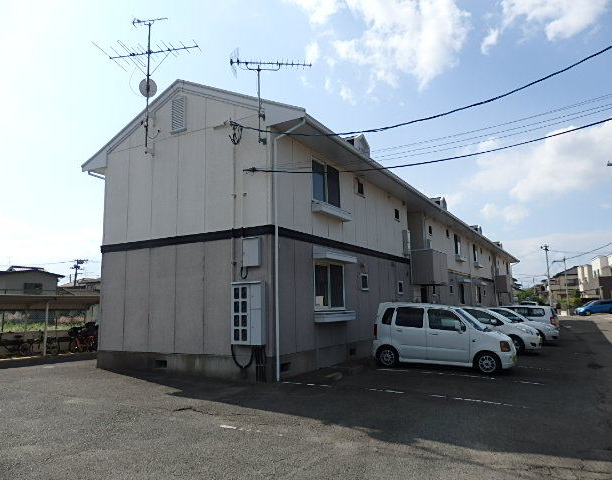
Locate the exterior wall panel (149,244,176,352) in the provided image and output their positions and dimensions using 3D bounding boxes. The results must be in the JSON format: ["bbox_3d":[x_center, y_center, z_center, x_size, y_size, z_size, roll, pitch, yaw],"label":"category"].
[{"bbox_3d":[-3.587,1.476,11.591,0.910,2.640,0.050,-6,-9,30],"label":"exterior wall panel"}]

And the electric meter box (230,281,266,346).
[{"bbox_3d":[-1.277,1.614,10.096,0.840,1.350,0.200,-6,-9,30],"label":"electric meter box"}]

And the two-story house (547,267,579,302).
[{"bbox_3d":[48.313,8.449,82.434,8.600,7.500,7.600,-6,-9,29],"label":"two-story house"}]

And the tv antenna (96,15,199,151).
[{"bbox_3d":[-4.101,-4.205,12.367,2.600,3.750,1.620,-3,-8,11],"label":"tv antenna"}]

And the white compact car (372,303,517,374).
[{"bbox_3d":[3.459,2.332,11.429,3.400,1.650,1.480,-6,-10,33],"label":"white compact car"}]

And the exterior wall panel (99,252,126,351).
[{"bbox_3d":[-5.203,1.630,12.454,0.982,2.652,0.060,-6,-9,29],"label":"exterior wall panel"}]

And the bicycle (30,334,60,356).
[{"bbox_3d":[-10.201,4.073,18.100,1.700,1.000,0.560,-5,-9,25],"label":"bicycle"}]

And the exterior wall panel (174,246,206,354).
[{"bbox_3d":[-2.806,1.388,11.091,0.920,2.652,0.060,-6,-9,29],"label":"exterior wall panel"}]

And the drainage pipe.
[{"bbox_3d":[-0.315,0.150,9.941,0.860,5.650,0.090,-6,-9,30],"label":"drainage pipe"}]

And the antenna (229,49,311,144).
[{"bbox_3d":[-0.785,-3.223,10.441,1.840,2.220,0.500,0,-8,-7],"label":"antenna"}]

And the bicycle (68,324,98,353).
[{"bbox_3d":[-7.900,3.507,16.658,1.720,1.050,0.580,-5,-9,27],"label":"bicycle"}]

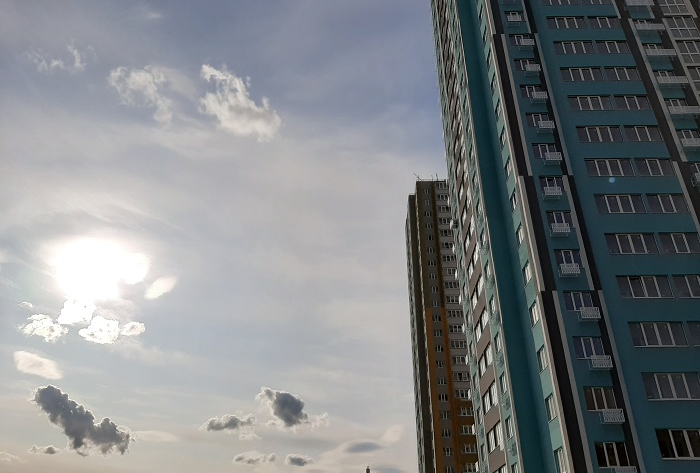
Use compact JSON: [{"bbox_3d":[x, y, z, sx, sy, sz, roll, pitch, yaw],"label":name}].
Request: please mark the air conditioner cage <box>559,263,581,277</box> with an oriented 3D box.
[{"bbox_3d":[13.588,2.110,32.575,1.087,0.652,0.503,0,-30,1],"label":"air conditioner cage"}]

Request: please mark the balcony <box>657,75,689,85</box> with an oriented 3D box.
[{"bbox_3d":[23.583,-11.264,38.559,2.166,0.702,0.501,0,-30,1],"label":"balcony"}]

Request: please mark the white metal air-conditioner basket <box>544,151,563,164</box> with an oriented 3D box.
[{"bbox_3d":[14.508,-5.600,37.658,1.115,0.673,0.525,0,-30,1],"label":"white metal air-conditioner basket"}]

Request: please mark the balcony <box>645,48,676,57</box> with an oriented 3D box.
[{"bbox_3d":[24.327,-14.299,41.341,2.183,0.708,0.525,0,-30,1],"label":"balcony"}]

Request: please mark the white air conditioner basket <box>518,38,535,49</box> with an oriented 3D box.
[{"bbox_3d":[14.351,-15.516,42.635,1.087,0.652,0.503,0,-30,1],"label":"white air conditioner basket"}]

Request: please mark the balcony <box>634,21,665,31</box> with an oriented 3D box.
[{"bbox_3d":[24.320,-16.866,42.794,2.183,0.708,0.525,0,-30,1],"label":"balcony"}]

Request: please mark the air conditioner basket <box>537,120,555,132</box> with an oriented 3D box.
[{"bbox_3d":[14.311,-7.984,38.431,1.114,0.615,0.528,0,-30,1],"label":"air conditioner basket"}]

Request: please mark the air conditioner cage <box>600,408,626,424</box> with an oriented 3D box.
[{"bbox_3d":[14.392,9.906,28.880,1.115,0.673,0.525,0,-30,1],"label":"air conditioner cage"}]

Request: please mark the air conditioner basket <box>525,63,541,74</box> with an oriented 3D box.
[{"bbox_3d":[14.344,-13.059,41.316,1.087,0.621,0.522,0,-30,1],"label":"air conditioner basket"}]

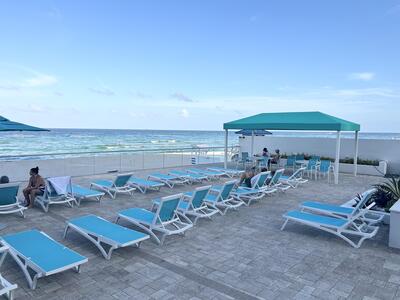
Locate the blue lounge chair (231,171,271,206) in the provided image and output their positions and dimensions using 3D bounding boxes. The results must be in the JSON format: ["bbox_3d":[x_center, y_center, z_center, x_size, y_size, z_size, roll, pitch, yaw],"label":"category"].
[{"bbox_3d":[1.326,1.139,9.655,1.796,0.937,0.750,4,5,41],"label":"blue lounge chair"}]

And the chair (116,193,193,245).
[{"bbox_3d":[-0.999,1.292,6.316,1.830,0.930,0.700,4,5,41],"label":"chair"}]

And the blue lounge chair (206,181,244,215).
[{"bbox_3d":[0.338,1.229,8.445,1.796,0.888,0.671,4,5,40],"label":"blue lounge chair"}]

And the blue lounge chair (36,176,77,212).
[{"bbox_3d":[-4.249,1.135,8.495,1.830,0.900,0.700,4,5,41],"label":"blue lounge chair"}]

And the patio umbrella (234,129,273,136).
[{"bbox_3d":[3.924,-1.426,21.750,2.720,0.750,2.720,1,4,0],"label":"patio umbrella"}]

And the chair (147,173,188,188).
[{"bbox_3d":[-1.279,1.180,11.895,1.880,0.450,0.700,4,5,41],"label":"chair"}]

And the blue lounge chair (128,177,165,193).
[{"bbox_3d":[-2.154,1.282,11.033,1.835,0.375,0.671,4,5,39],"label":"blue lounge chair"}]

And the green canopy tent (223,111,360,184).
[{"bbox_3d":[4.577,-0.352,15.636,6.050,3.170,3.150,4,5,41],"label":"green canopy tent"}]

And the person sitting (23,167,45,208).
[{"bbox_3d":[-4.655,0.992,8.460,0.660,1.180,0.460,-1,4,-30],"label":"person sitting"}]

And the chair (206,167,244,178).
[{"bbox_3d":[1.190,1.090,14.415,1.920,0.370,0.700,4,5,41],"label":"chair"}]

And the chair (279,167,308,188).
[{"bbox_3d":[3.339,1.046,12.042,1.830,0.800,0.700,4,5,41],"label":"chair"}]

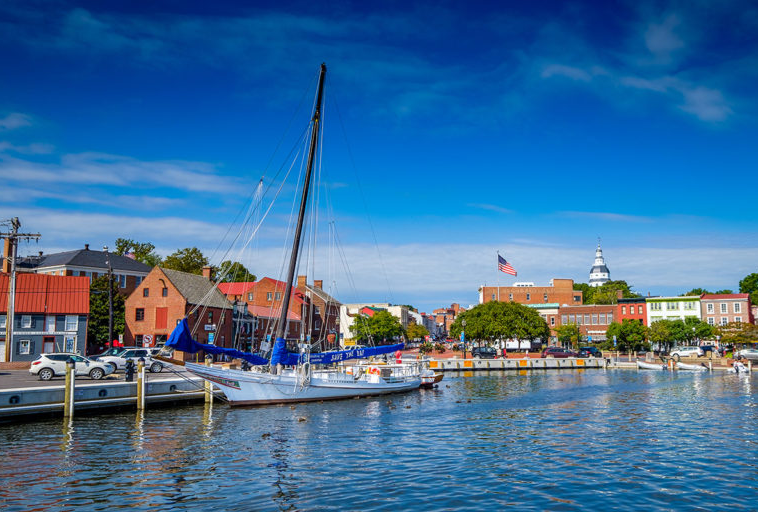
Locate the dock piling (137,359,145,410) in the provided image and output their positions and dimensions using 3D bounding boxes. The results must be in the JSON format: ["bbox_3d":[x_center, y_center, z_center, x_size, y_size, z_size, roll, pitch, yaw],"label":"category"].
[{"bbox_3d":[-12.147,6.581,32.700,0.300,2.620,0.300,0,-8,0],"label":"dock piling"}]

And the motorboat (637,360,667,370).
[{"bbox_3d":[34.321,14.008,80.300,3.400,1.000,1.600,-4,-9,30],"label":"motorboat"}]

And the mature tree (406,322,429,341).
[{"bbox_3d":[7.434,15.027,121.083,4.700,5.400,4.700,0,-8,0],"label":"mature tree"}]

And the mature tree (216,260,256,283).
[{"bbox_3d":[-27.832,7.216,125.192,9.500,13.000,9.500,0,-8,0],"label":"mature tree"}]

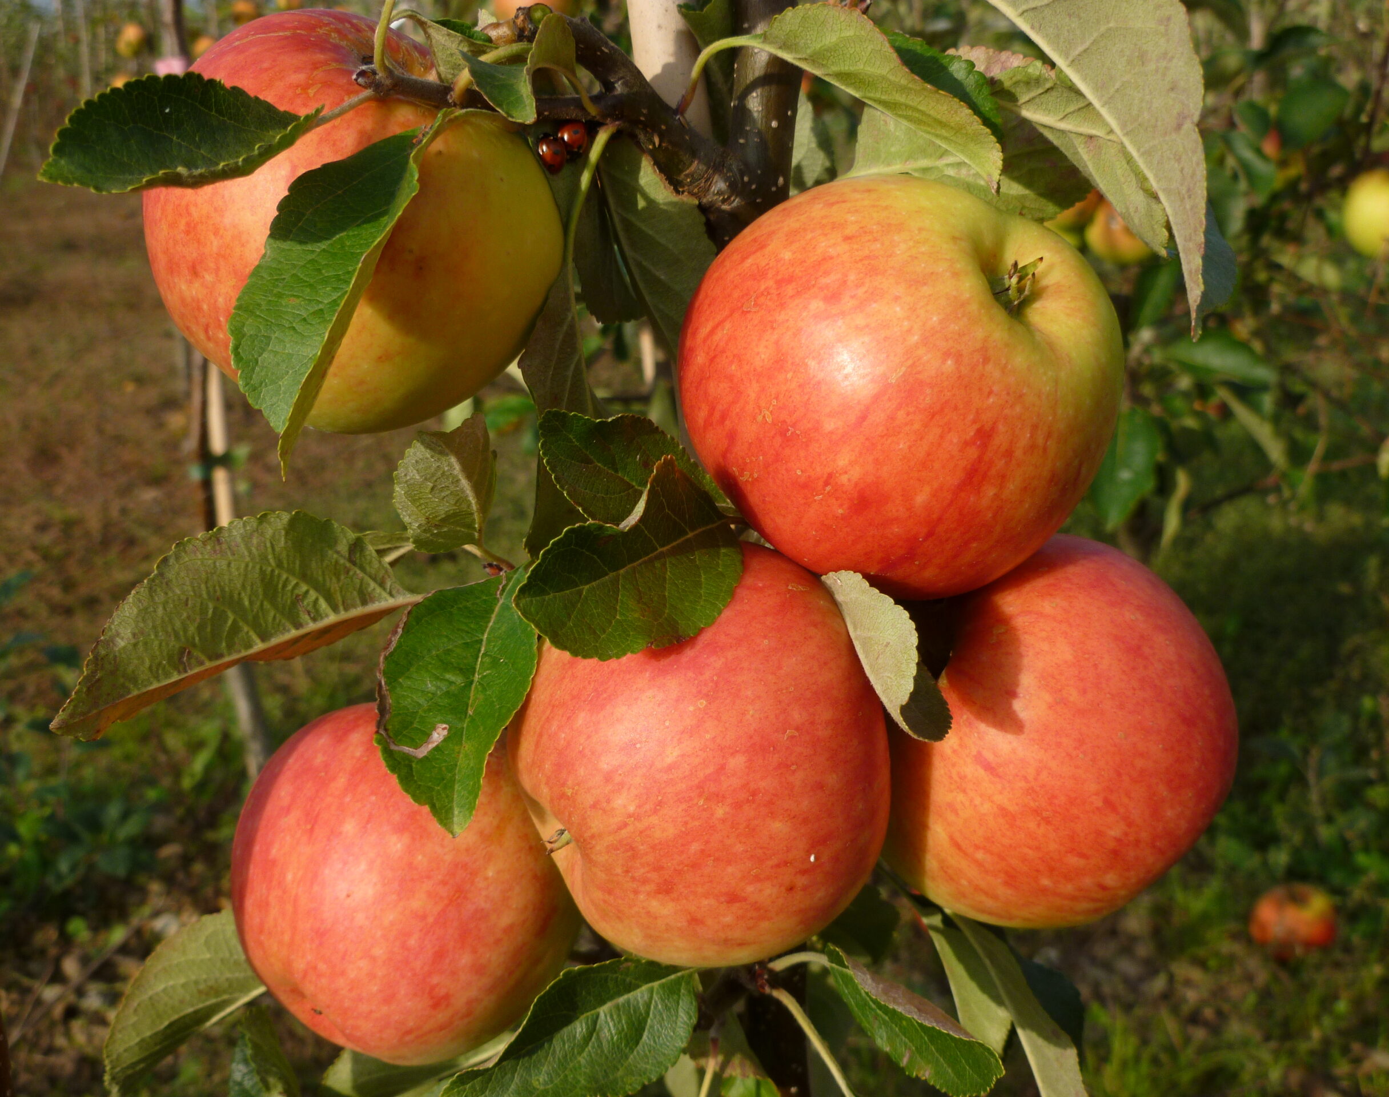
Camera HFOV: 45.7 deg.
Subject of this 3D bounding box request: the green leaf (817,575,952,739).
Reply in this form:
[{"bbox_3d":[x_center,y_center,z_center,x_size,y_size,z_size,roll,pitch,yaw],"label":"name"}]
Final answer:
[{"bbox_3d":[0.034,0.019,0.292,0.019,0.036,0.014,-33,0,-16],"label":"green leaf"}]

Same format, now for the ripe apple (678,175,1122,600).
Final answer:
[{"bbox_3d":[0.037,-0.030,0.300,0.080,0.080,0.074,-37,-2,-44],"label":"ripe apple"}]

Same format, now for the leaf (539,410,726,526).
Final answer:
[{"bbox_3d":[-0.010,-0.014,0.300,0.038,0.022,0.009,26,-30,-21],"label":"leaf"}]

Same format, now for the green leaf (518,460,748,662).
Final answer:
[{"bbox_3d":[-0.012,0.002,0.290,0.042,0.033,0.014,-19,4,-15],"label":"green leaf"}]

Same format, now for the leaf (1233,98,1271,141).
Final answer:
[{"bbox_3d":[0.440,-0.339,1.300,0.026,0.010,0.044,-16,60,-25],"label":"leaf"}]

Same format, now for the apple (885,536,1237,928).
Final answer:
[{"bbox_3d":[0.072,0.037,0.335,0.072,0.079,0.079,40,0,-12],"label":"apple"}]

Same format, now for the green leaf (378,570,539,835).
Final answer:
[{"bbox_3d":[-0.042,0.028,0.299,0.027,0.046,0.010,10,-12,9],"label":"green leaf"}]

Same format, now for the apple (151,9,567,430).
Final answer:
[{"bbox_3d":[-0.062,-0.065,0.314,0.079,0.073,0.079,12,27,-5],"label":"apple"}]

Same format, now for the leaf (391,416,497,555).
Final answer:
[{"bbox_3d":[-0.048,-0.012,0.320,0.020,0.027,0.012,-13,9,10],"label":"leaf"}]

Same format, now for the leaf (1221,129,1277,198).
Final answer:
[{"bbox_3d":[0.419,-0.293,1.250,0.032,0.058,0.018,-34,0,-14],"label":"leaf"}]

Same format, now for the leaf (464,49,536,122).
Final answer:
[{"bbox_3d":[-0.036,-0.085,0.305,0.012,0.017,0.009,-28,0,-10],"label":"leaf"}]

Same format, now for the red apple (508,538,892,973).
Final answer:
[{"bbox_3d":[0.001,0.038,0.314,0.072,0.080,0.080,-30,0,-6],"label":"red apple"}]

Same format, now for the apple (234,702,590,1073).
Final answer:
[{"bbox_3d":[-0.061,0.070,0.347,0.076,0.071,0.076,35,-9,0],"label":"apple"}]

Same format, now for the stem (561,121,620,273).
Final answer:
[{"bbox_3d":[-0.020,-0.068,0.319,0.006,0.029,0.004,26,17,18],"label":"stem"}]

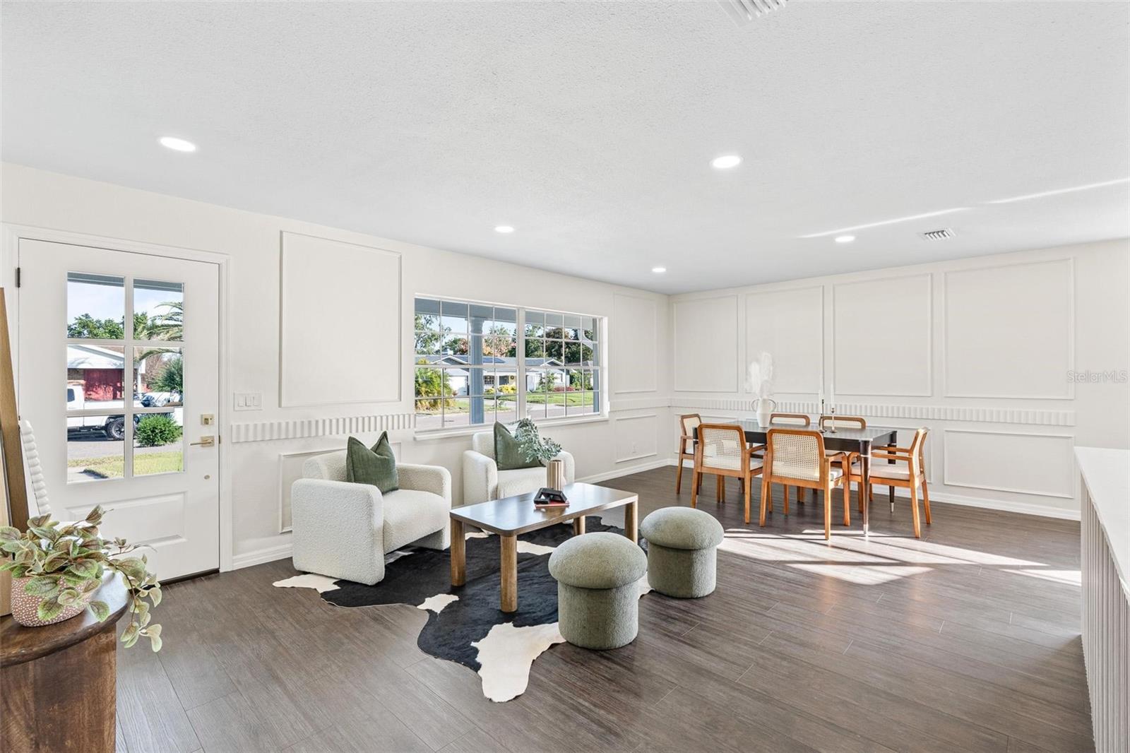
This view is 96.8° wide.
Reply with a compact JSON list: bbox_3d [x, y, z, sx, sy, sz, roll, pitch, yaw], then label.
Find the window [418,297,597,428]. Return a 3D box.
[{"bbox_3d":[-0.441,-0.108,5.381,0.110,1.220,2.650,0,0,44],"label":"window"}]

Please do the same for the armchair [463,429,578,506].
[{"bbox_3d":[-0.436,0.924,4.617,0.760,0.755,0.760,0,0,-29],"label":"armchair"}]

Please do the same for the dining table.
[{"bbox_3d":[2.243,0.907,4.969,1.620,0.775,0.990,0,0,44],"label":"dining table"}]

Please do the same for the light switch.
[{"bbox_3d":[-2.183,0.173,3.463,0.013,0.122,0.170,0,0,44],"label":"light switch"}]

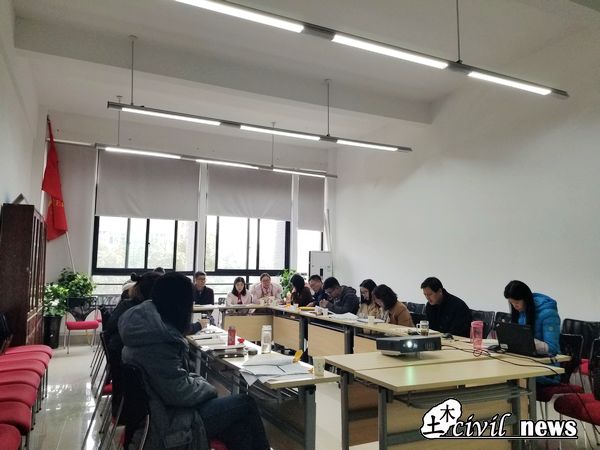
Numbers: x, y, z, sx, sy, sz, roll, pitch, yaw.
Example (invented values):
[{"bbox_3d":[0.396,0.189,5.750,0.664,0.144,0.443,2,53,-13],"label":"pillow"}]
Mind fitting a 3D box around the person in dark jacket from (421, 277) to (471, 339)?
[{"bbox_3d":[1.495,1.206,4.786,0.780,1.300,0.520,3,-6,-23],"label":"person in dark jacket"}]

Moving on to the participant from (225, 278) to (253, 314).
[{"bbox_3d":[-1.064,1.525,7.754,0.460,1.240,0.700,3,-7,-26],"label":"participant"}]

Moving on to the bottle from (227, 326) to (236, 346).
[{"bbox_3d":[-0.529,0.862,3.517,0.060,0.147,0.060,3,-6,-25],"label":"bottle"}]

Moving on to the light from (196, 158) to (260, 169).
[{"bbox_3d":[-1.336,-1.131,8.429,1.220,0.070,0.110,4,-6,-25],"label":"light"}]

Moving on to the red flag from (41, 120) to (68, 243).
[{"bbox_3d":[-3.999,-0.758,7.441,0.384,2.028,0.200,3,-6,-25],"label":"red flag"}]

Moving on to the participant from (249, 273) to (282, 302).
[{"bbox_3d":[-0.581,1.421,7.297,0.520,1.210,0.720,3,-6,-23],"label":"participant"}]

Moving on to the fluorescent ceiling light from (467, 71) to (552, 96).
[{"bbox_3d":[2.142,-1.448,4.551,1.180,0.070,0.110,3,-7,-26],"label":"fluorescent ceiling light"}]

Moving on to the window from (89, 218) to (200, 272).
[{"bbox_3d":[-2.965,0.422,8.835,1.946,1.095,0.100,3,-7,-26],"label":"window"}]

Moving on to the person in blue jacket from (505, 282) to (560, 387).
[{"bbox_3d":[1.875,1.102,3.608,0.720,1.270,0.460,3,-7,-26],"label":"person in blue jacket"}]

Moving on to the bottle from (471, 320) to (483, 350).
[{"bbox_3d":[1.278,0.796,3.251,0.078,0.213,0.078,4,-6,-25],"label":"bottle"}]

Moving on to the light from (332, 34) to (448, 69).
[{"bbox_3d":[0.788,-1.446,3.751,1.160,0.055,0.075,3,-6,-25],"label":"light"}]

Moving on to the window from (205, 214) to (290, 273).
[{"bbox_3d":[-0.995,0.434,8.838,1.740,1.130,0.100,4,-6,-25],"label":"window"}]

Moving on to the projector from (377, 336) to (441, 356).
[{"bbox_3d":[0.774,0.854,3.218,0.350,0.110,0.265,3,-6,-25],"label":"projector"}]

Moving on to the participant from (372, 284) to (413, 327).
[{"bbox_3d":[0.920,1.182,4.478,0.720,1.180,0.500,4,-7,-31],"label":"participant"}]

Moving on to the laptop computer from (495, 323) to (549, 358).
[{"bbox_3d":[1.721,0.863,3.444,0.270,0.210,0.350,3,-6,-23],"label":"laptop computer"}]

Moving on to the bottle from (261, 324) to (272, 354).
[{"bbox_3d":[-0.262,0.845,3.339,0.070,0.205,0.070,3,-7,-26],"label":"bottle"}]

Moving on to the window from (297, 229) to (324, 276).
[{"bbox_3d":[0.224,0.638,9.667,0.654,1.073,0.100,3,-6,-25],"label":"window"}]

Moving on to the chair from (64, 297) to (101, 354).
[{"bbox_3d":[-3.706,1.706,7.673,0.500,0.830,0.550,4,-7,-32],"label":"chair"}]

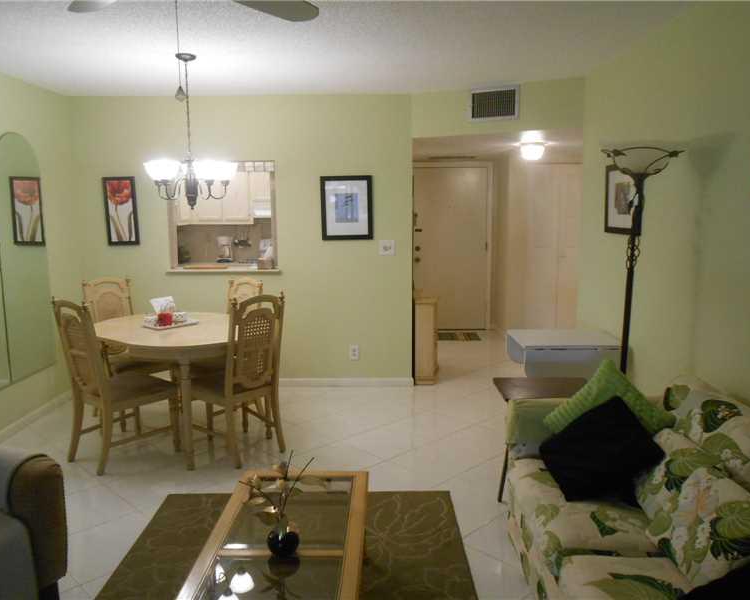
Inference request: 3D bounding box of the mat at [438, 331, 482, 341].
[{"bbox_3d":[0.899,0.438,7.272,0.740,0.012,0.470,-1,8,0],"label":"mat"}]

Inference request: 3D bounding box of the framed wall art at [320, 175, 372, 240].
[{"bbox_3d":[-0.226,-0.749,4.928,0.417,0.519,0.026,0,9,1],"label":"framed wall art"}]

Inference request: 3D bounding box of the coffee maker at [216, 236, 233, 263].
[{"bbox_3d":[-1.737,-0.583,6.943,0.170,0.300,0.200,1,9,10],"label":"coffee maker"}]

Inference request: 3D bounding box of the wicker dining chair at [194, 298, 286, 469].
[{"bbox_3d":[-0.864,0.450,3.751,0.560,1.020,0.480,8,12,43],"label":"wicker dining chair"}]

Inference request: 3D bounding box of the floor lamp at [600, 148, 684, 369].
[{"bbox_3d":[1.296,0.132,3.112,0.410,1.800,0.410,0,9,1],"label":"floor lamp"}]

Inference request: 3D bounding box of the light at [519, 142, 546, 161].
[{"bbox_3d":[1.454,-1.360,5.545,0.235,0.150,0.235,-1,8,0],"label":"light"}]

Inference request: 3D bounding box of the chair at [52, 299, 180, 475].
[{"bbox_3d":[-1.579,0.468,3.675,0.480,1.020,0.560,6,11,36],"label":"chair"}]

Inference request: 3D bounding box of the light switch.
[{"bbox_3d":[0.103,-0.430,4.976,0.122,0.122,0.014,0,9,1],"label":"light switch"}]

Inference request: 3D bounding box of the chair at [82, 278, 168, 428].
[{"bbox_3d":[-1.812,0.369,4.428,0.560,1.025,0.470,6,11,40],"label":"chair"}]

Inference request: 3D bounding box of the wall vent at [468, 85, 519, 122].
[{"bbox_3d":[0.915,-1.498,4.589,0.382,0.255,0.030,3,9,24],"label":"wall vent"}]

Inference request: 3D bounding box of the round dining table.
[{"bbox_3d":[-1.250,0.548,4.011,1.300,0.755,1.040,7,12,42],"label":"round dining table"}]

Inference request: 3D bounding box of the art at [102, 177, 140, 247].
[{"bbox_3d":[-2.104,-0.730,4.967,0.270,0.555,0.030,-1,8,0],"label":"art"}]

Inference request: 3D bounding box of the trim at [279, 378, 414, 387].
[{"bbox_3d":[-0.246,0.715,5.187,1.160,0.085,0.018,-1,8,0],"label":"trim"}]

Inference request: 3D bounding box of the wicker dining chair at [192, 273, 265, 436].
[{"bbox_3d":[-1.103,0.387,4.258,0.470,1.025,0.560,6,11,39],"label":"wicker dining chair"}]

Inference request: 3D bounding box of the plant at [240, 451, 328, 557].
[{"bbox_3d":[-0.305,0.662,2.006,0.290,0.335,0.230,-1,8,0],"label":"plant"}]

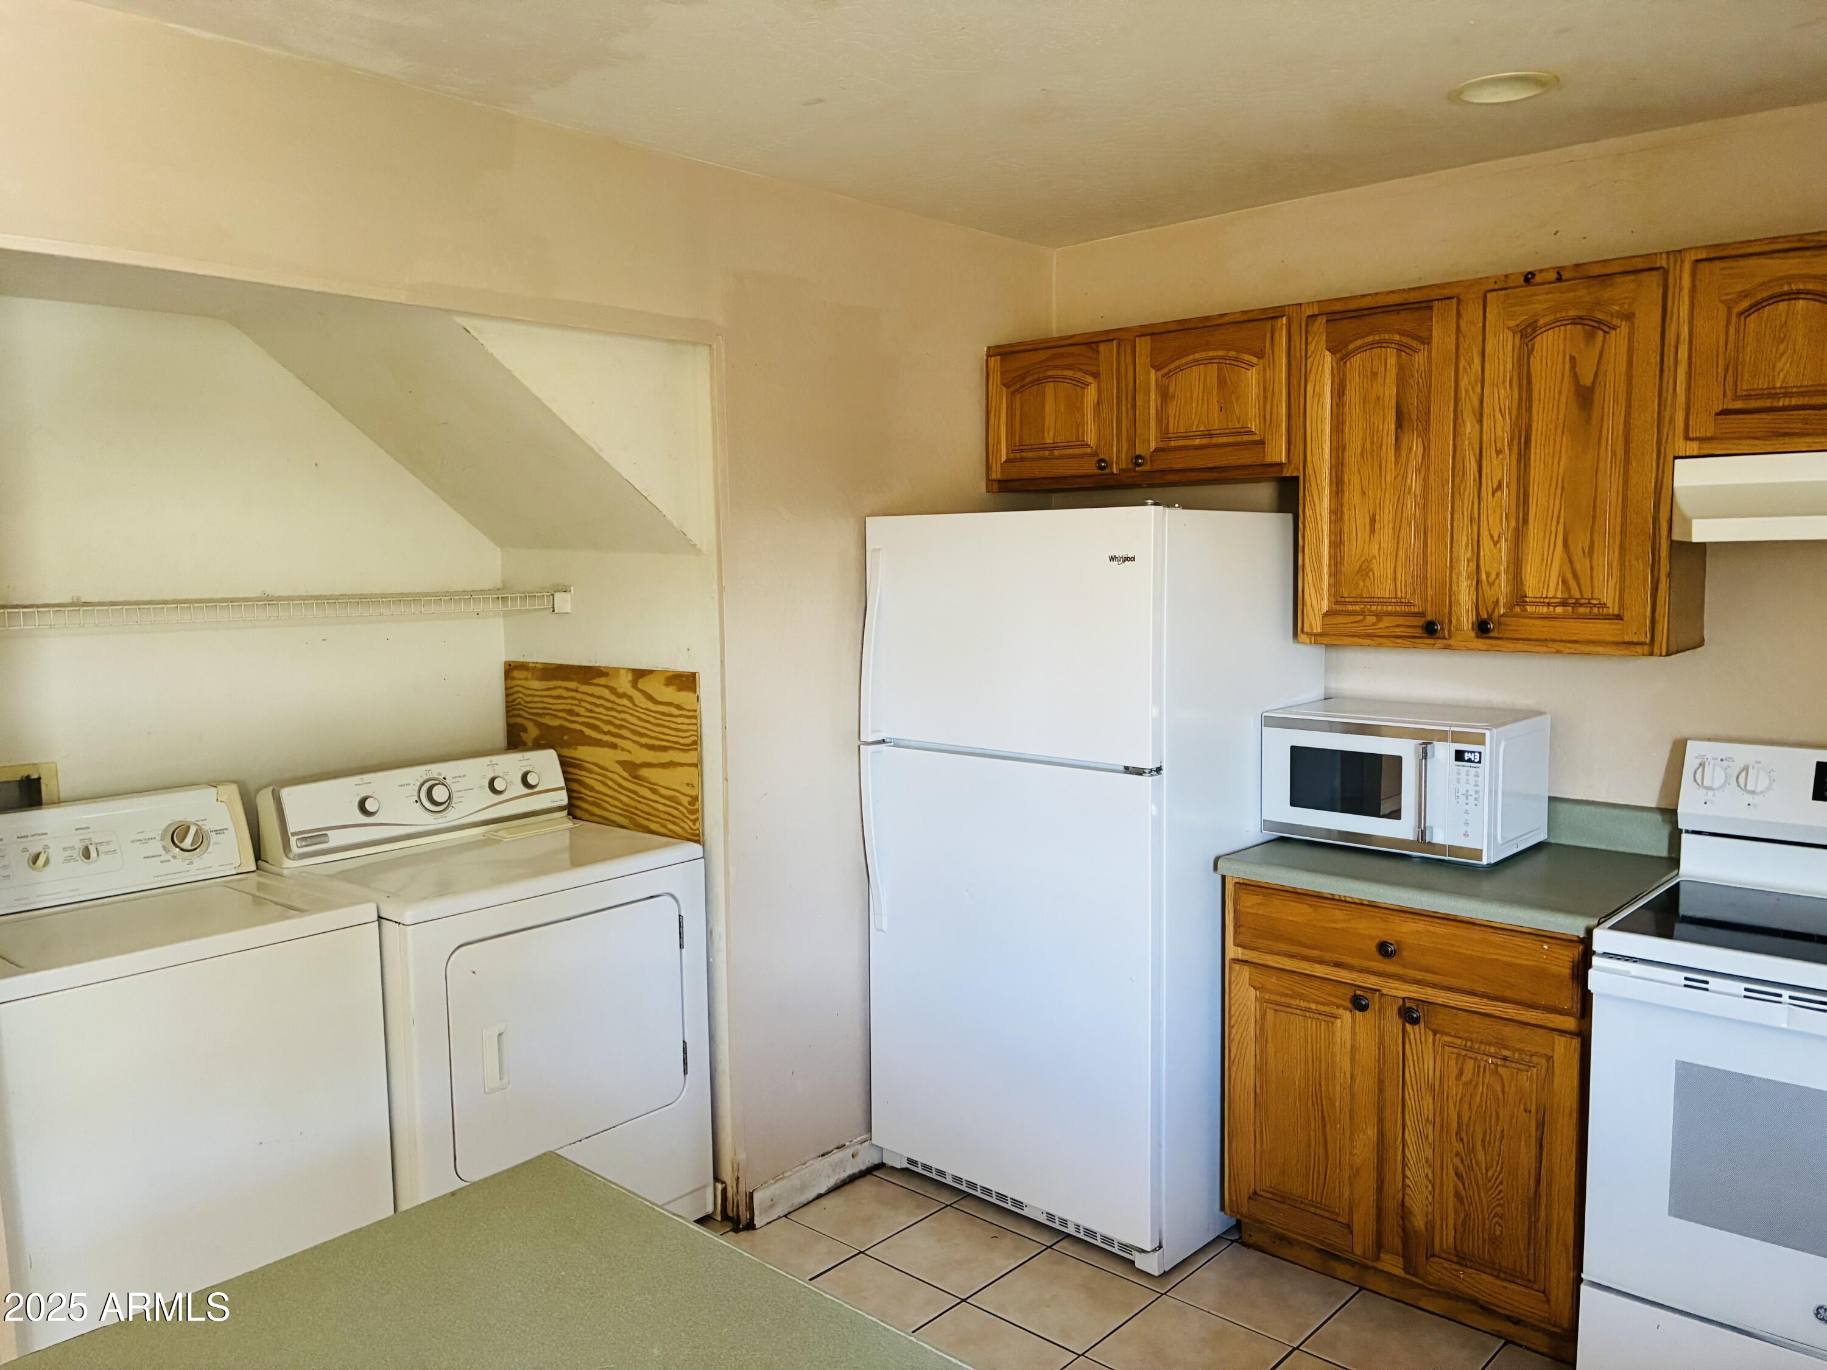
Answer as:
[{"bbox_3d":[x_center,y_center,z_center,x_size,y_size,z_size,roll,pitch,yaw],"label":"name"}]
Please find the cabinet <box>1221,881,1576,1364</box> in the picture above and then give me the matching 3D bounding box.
[{"bbox_3d":[1.166,0.854,3.023,0.760,0.872,0.610,5,8,42],"label":"cabinet"}]

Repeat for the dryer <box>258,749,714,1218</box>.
[{"bbox_3d":[-0.996,0.752,3.230,0.710,1.088,0.738,5,8,42],"label":"dryer"}]

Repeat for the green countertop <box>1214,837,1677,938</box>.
[{"bbox_3d":[1.155,0.401,2.973,0.780,0.040,0.625,5,8,42],"label":"green countertop"}]

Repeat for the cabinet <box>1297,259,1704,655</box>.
[{"bbox_3d":[1.260,-0.467,2.970,0.762,0.764,0.335,5,8,42],"label":"cabinet"}]

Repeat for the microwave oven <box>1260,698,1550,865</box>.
[{"bbox_3d":[1.115,0.214,3.122,0.513,0.299,0.380,5,8,42],"label":"microwave oven"}]

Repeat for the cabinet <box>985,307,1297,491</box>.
[{"bbox_3d":[0.638,-0.703,3.520,0.923,0.386,0.335,5,8,42],"label":"cabinet"}]

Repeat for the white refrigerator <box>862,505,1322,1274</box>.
[{"bbox_3d":[0.448,0.415,3.445,0.833,1.680,0.825,5,8,42],"label":"white refrigerator"}]

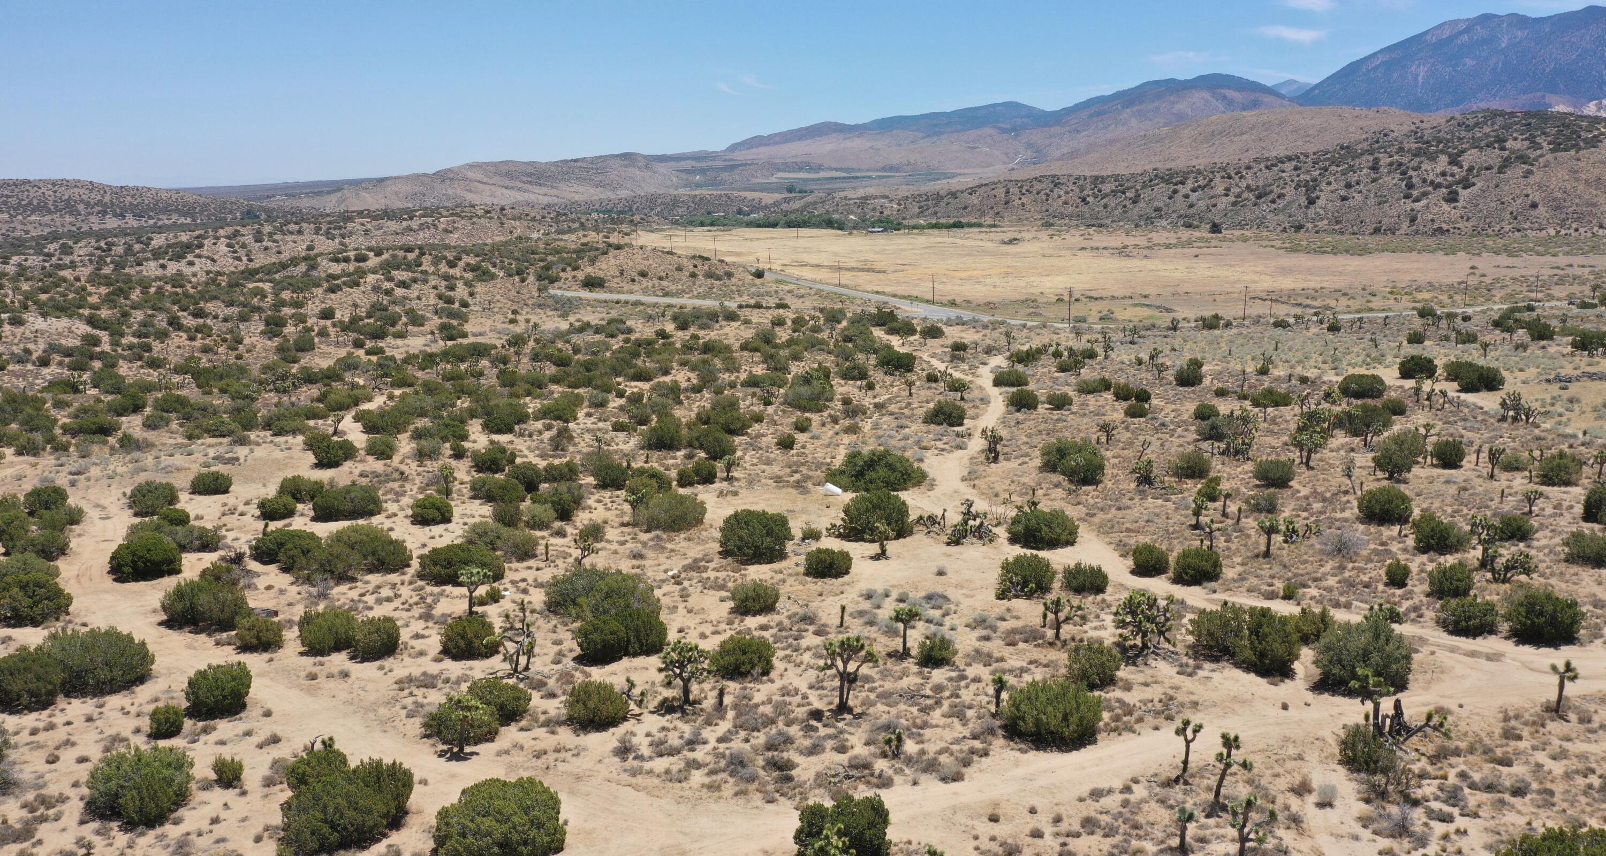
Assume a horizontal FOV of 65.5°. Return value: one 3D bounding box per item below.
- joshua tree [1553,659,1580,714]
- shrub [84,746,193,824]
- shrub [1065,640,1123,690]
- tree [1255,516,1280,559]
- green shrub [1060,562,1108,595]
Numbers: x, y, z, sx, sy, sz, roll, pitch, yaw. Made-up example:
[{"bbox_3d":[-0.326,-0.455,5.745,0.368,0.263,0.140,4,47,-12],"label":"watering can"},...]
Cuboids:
[{"bbox_3d":[41.661,14.204,68.271,1.264,3.084,1.201,6,14,32],"label":"joshua tree"},{"bbox_3d":[-31.850,17.123,60.026,4.510,3.229,4.285,-8,13,-29],"label":"shrub"},{"bbox_3d":[15.660,12.770,67.220,3.090,2.690,2.780,2,11,14],"label":"shrub"},{"bbox_3d":[33.660,7.910,90.430,1.700,3.100,1.620,4,12,21],"label":"tree"},{"bbox_3d":[21.831,11.667,96.842,3.597,2.122,3.237,3,11,13],"label":"green shrub"}]

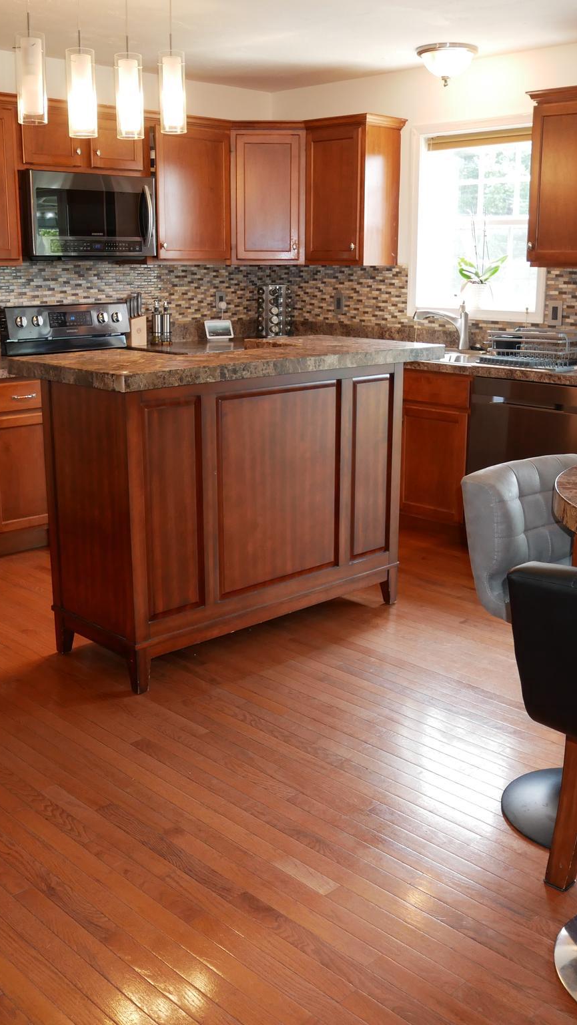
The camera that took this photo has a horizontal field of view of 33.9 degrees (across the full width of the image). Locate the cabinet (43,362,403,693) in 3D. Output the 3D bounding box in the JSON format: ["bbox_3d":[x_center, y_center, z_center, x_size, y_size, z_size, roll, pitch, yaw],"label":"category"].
[{"bbox_3d":[-0.197,-0.040,3.611,1.299,0.999,0.514,-14,20,-41],"label":"cabinet"}]

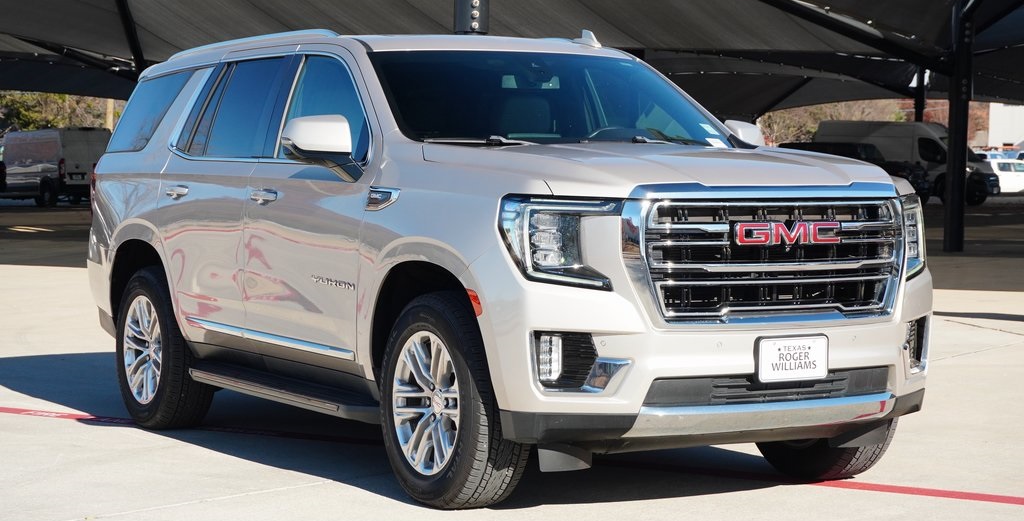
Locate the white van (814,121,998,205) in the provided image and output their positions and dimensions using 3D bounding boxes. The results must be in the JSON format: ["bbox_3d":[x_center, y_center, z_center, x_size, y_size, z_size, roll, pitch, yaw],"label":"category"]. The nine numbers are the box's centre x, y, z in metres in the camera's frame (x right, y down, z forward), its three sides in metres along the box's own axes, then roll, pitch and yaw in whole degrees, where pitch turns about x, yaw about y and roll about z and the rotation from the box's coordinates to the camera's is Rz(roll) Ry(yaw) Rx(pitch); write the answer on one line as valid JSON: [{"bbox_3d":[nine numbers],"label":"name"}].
[{"bbox_3d":[11.881,-2.866,61.329,5.450,2.540,2.070,3,3,36],"label":"white van"}]

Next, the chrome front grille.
[{"bbox_3d":[0.978,-0.006,7.554,1.190,0.455,0.130,-1,-3,-31],"label":"chrome front grille"}]

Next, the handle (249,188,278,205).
[{"bbox_3d":[-1.100,-0.285,9.036,0.060,0.060,0.250,-1,2,-30],"label":"handle"}]

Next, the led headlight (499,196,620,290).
[{"bbox_3d":[0.174,-0.062,7.227,0.380,0.350,0.280,0,2,-18],"label":"led headlight"}]

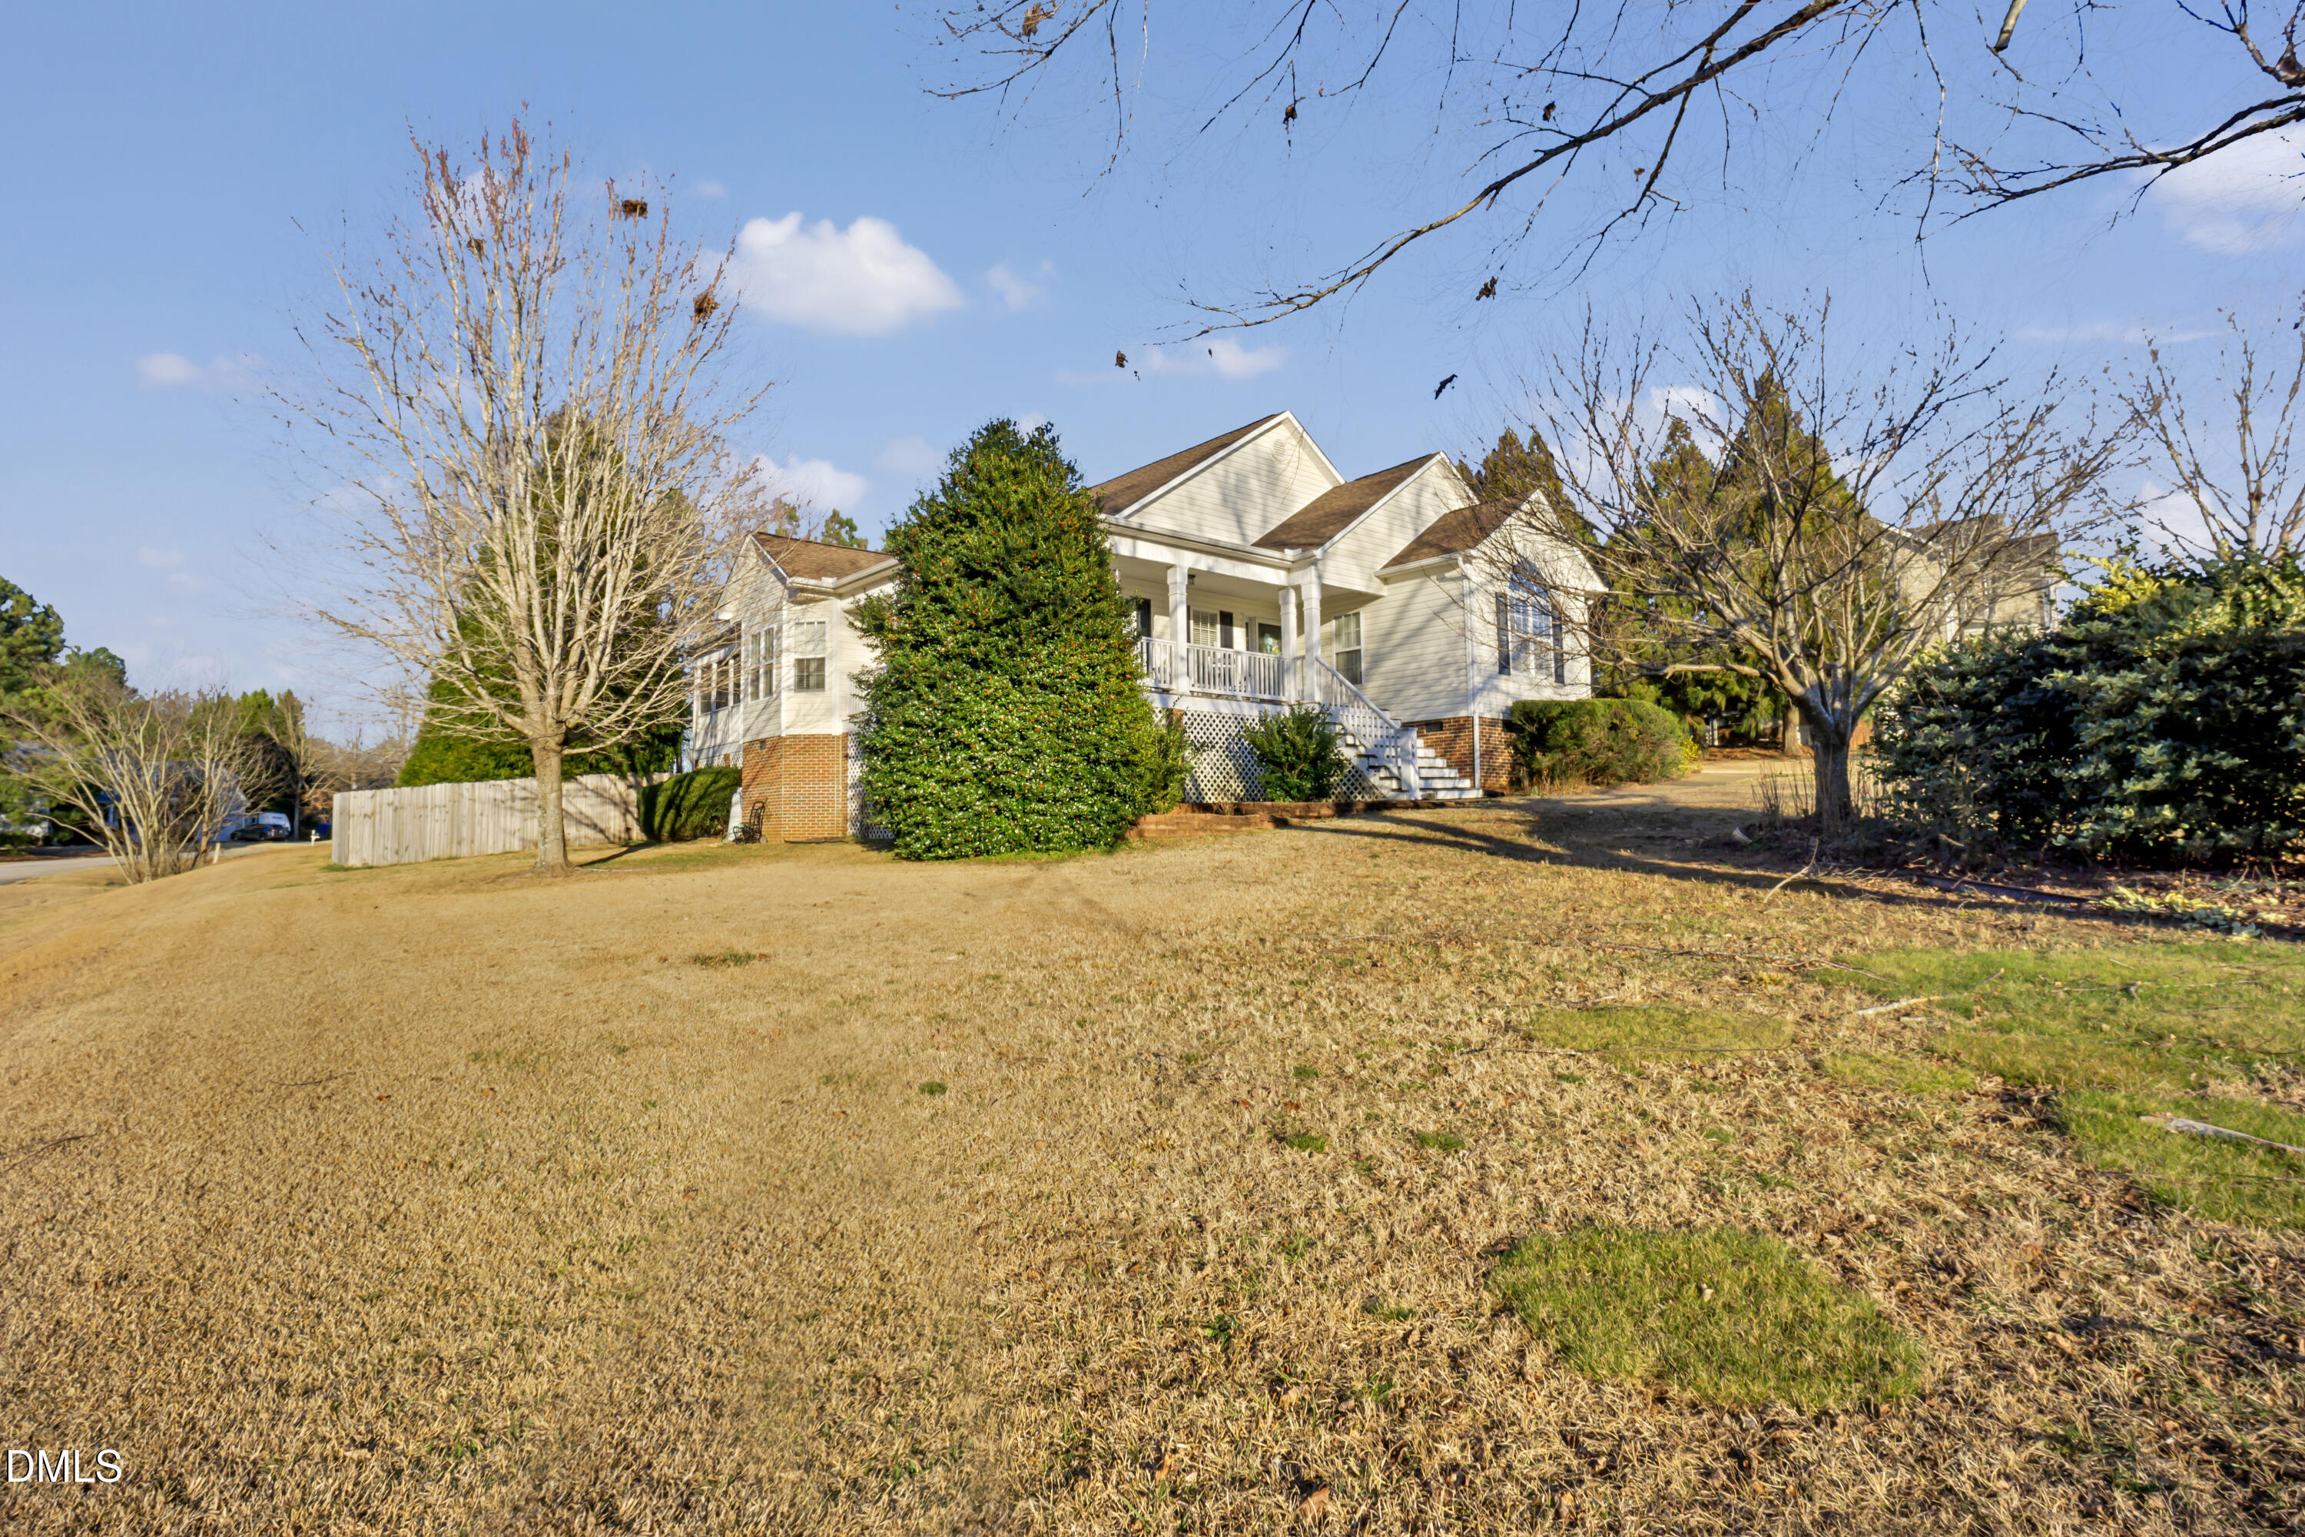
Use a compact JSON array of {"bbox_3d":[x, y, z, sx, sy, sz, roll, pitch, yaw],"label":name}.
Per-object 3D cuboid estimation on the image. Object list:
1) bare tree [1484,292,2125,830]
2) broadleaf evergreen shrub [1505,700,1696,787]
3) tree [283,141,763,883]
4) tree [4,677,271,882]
[{"bbox_3d":[7.350,-2.283,11.500,6.000,5.973,6.000,-2,-2,33],"label":"bare tree"},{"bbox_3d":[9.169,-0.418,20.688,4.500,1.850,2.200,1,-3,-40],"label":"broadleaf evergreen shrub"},{"bbox_3d":[-11.468,-4.970,19.029,7.800,13.717,7.800,0,-2,-31],"label":"tree"},{"bbox_3d":[-26.063,0.276,26.087,4.800,5.212,4.800,1,-3,-45],"label":"tree"}]

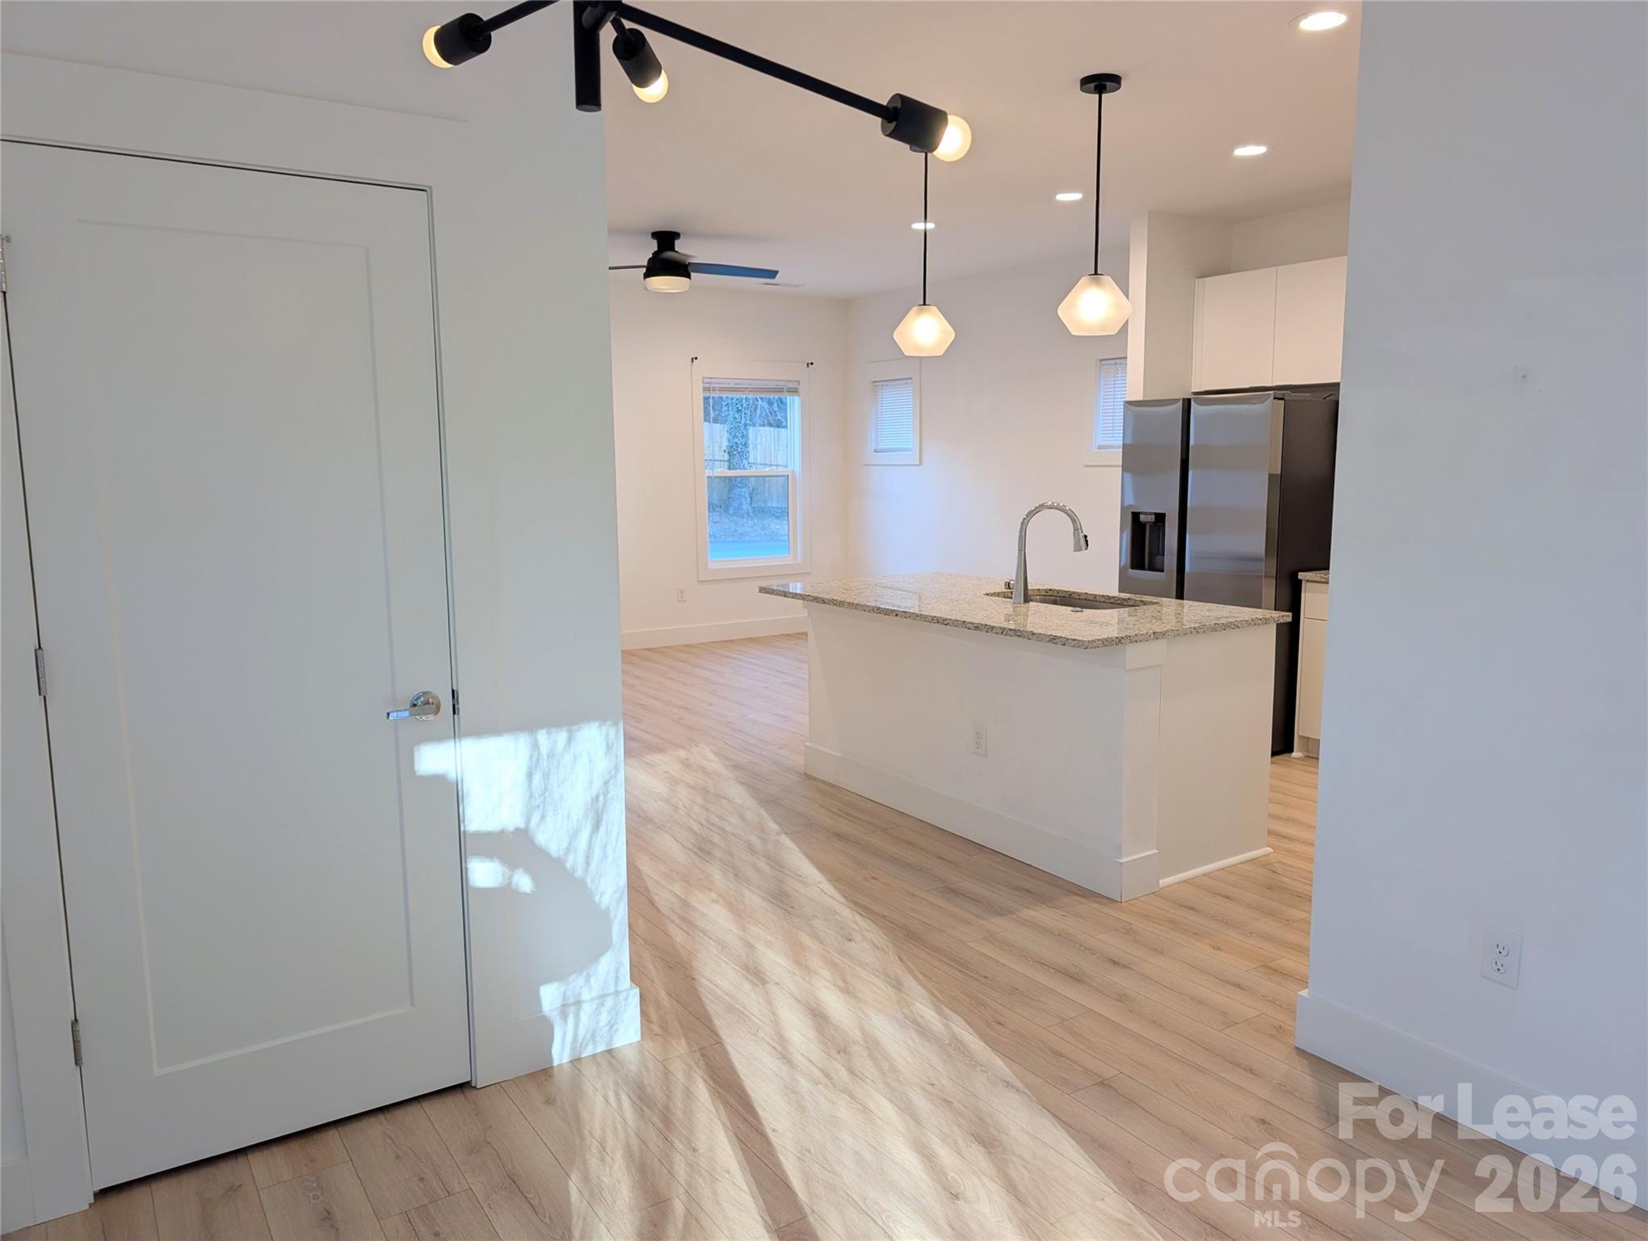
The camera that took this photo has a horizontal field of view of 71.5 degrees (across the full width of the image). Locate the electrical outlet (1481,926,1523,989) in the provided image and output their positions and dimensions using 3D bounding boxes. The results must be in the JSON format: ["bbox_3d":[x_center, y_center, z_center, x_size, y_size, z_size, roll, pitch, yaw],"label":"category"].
[{"bbox_3d":[1.450,0.721,2.450,0.008,0.116,0.071,-6,10,-33],"label":"electrical outlet"}]

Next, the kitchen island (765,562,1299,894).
[{"bbox_3d":[0.720,0.361,4.730,1.123,0.909,1.950,-6,10,-33],"label":"kitchen island"}]

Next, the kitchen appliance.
[{"bbox_3d":[2.212,-0.273,6.086,0.850,1.774,0.905,-6,10,-33],"label":"kitchen appliance"}]

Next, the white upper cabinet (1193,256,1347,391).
[{"bbox_3d":[2.466,-1.549,6.094,0.313,0.610,0.960,-6,10,-33],"label":"white upper cabinet"}]

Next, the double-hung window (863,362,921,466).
[{"bbox_3d":[0.582,-1.689,9.347,0.100,0.847,0.736,-6,10,-33],"label":"double-hung window"}]

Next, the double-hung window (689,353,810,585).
[{"bbox_3d":[-0.588,-1.236,9.454,1.098,1.765,0.100,-6,10,-33],"label":"double-hung window"}]

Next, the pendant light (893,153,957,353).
[{"bbox_3d":[0.438,-1.577,4.897,0.265,0.870,0.265,0,8,0],"label":"pendant light"}]

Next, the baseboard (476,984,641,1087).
[{"bbox_3d":[-0.644,1.021,2.820,0.407,0.143,0.018,-6,10,-33],"label":"baseboard"}]

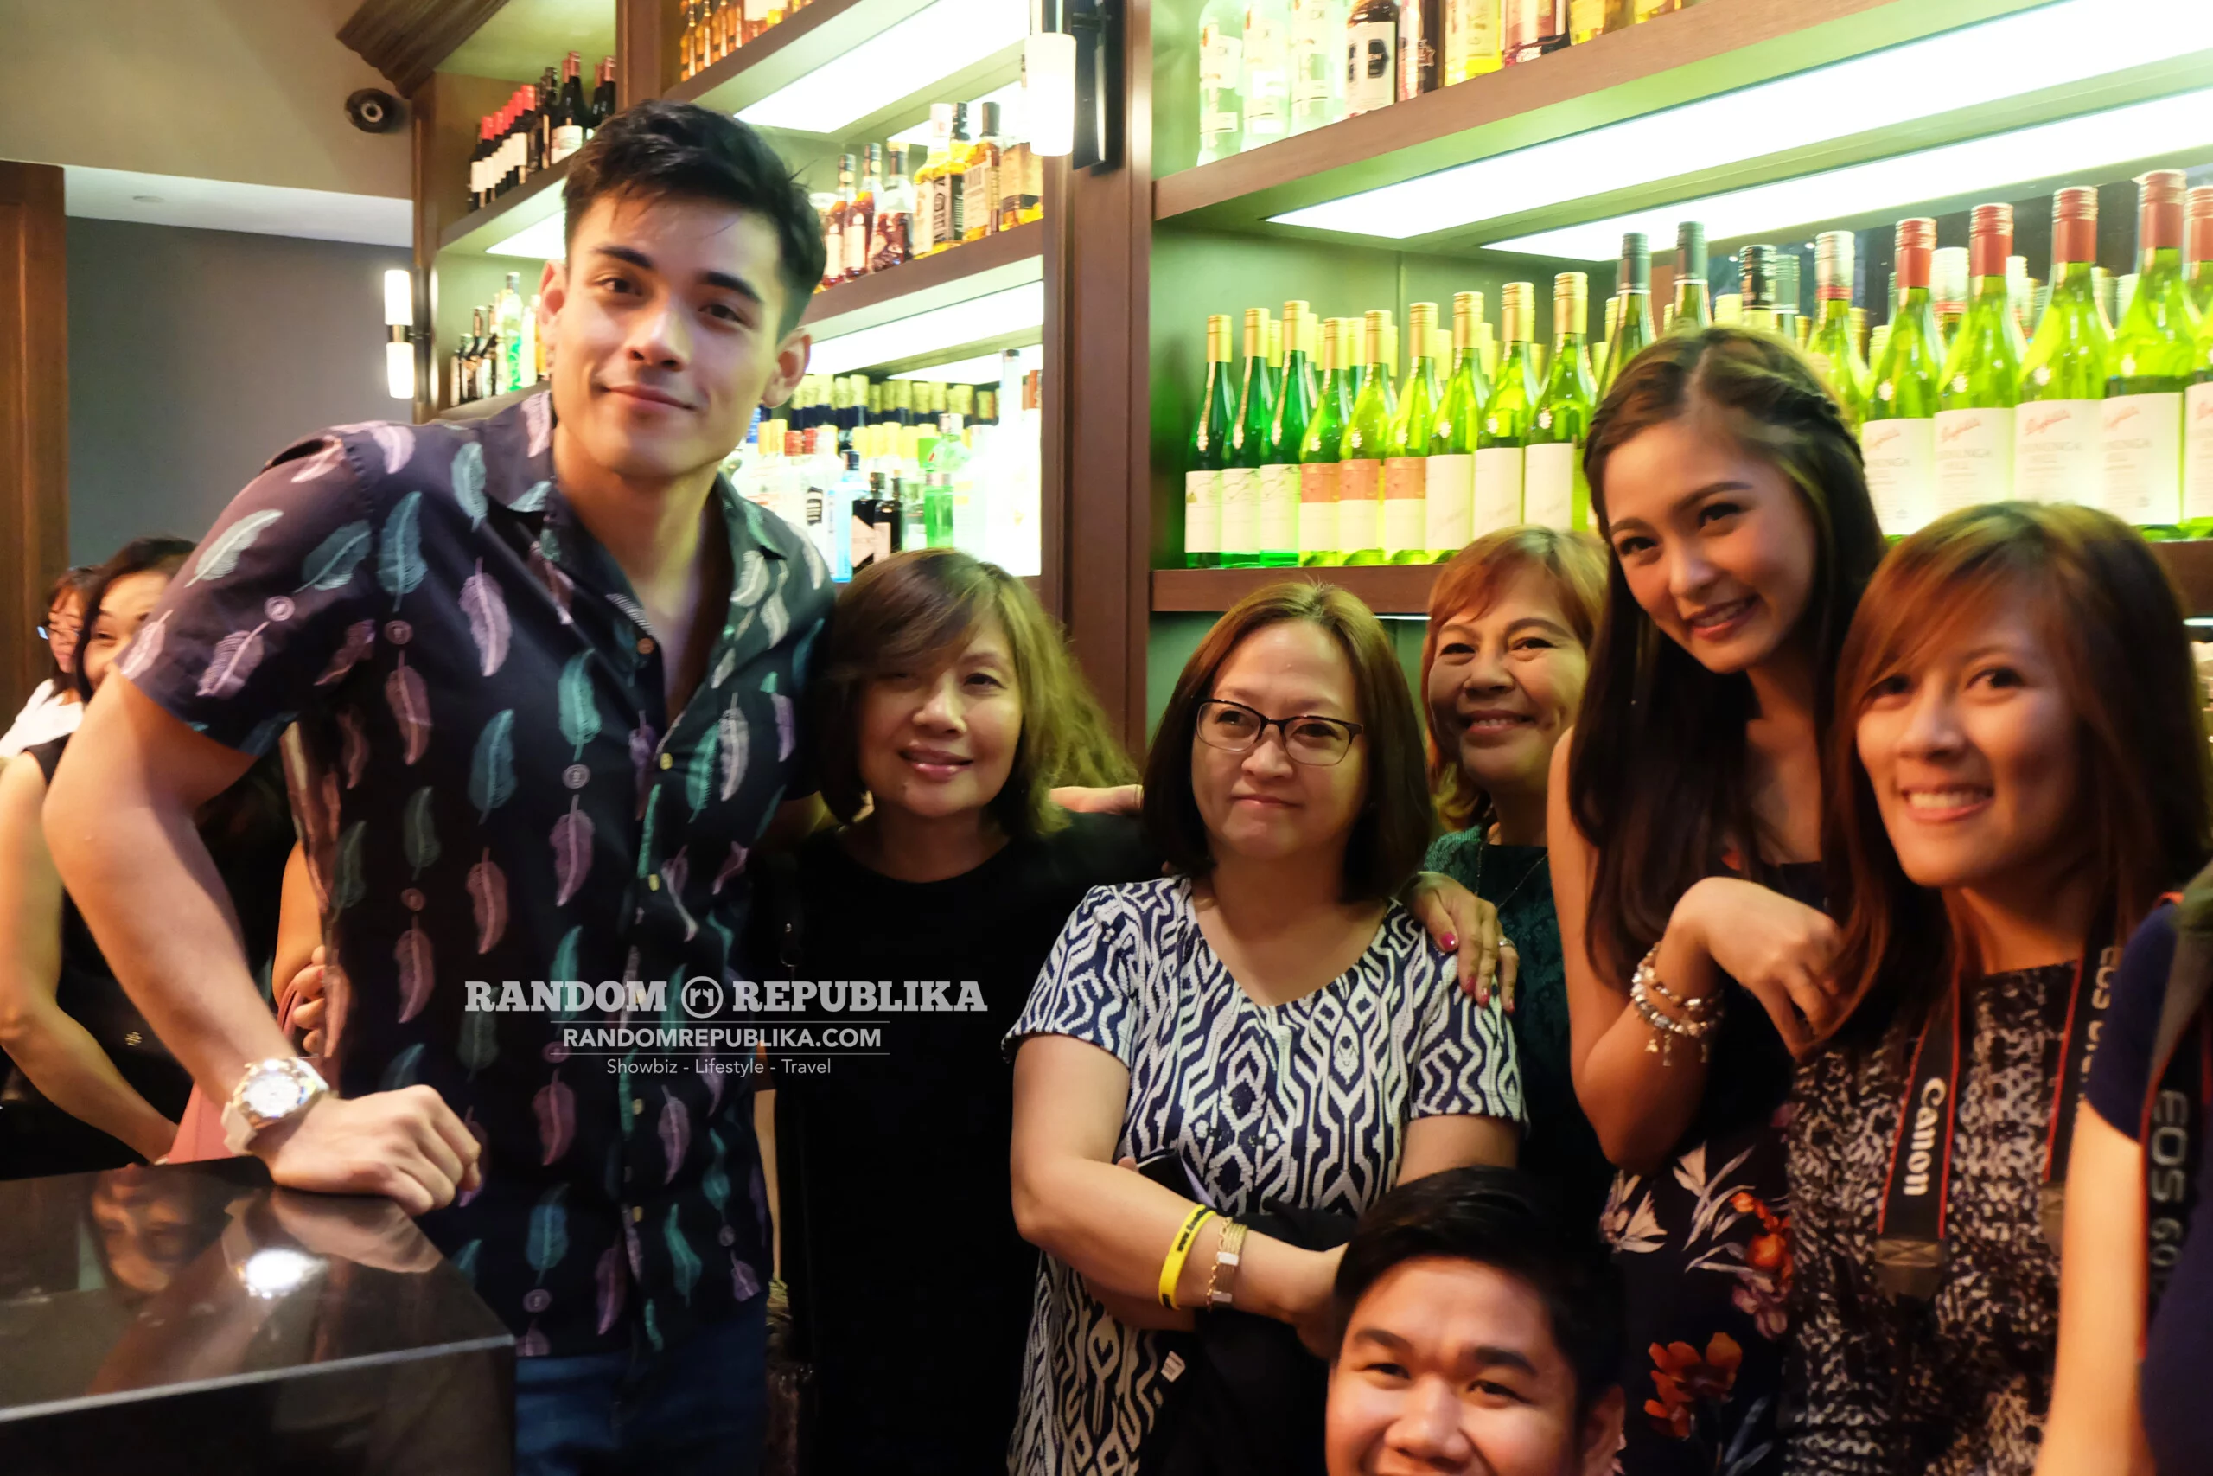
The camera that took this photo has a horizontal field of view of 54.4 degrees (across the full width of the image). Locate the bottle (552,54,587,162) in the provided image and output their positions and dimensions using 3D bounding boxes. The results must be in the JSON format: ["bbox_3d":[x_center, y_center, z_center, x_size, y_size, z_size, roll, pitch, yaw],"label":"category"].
[{"bbox_3d":[-1.319,-1.543,5.326,0.082,0.301,0.082,-1,3,-30],"label":"bottle"}]

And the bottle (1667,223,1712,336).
[{"bbox_3d":[0.586,-0.353,2.169,0.077,0.330,0.077,-1,4,-30],"label":"bottle"}]

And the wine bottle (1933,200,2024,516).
[{"bbox_3d":[0.771,-0.316,1.883,0.081,0.298,0.081,-1,4,-30],"label":"wine bottle"}]

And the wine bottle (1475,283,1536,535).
[{"bbox_3d":[0.440,-0.338,2.317,0.082,0.301,0.082,-1,3,-30],"label":"wine bottle"}]

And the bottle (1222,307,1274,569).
[{"bbox_3d":[0.190,-0.379,2.743,0.078,0.331,0.078,1,3,0],"label":"bottle"}]

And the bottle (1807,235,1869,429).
[{"bbox_3d":[0.679,-0.324,2.018,0.080,0.298,0.080,-1,4,-30],"label":"bottle"}]

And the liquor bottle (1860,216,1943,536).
[{"bbox_3d":[0.727,-0.320,1.948,0.081,0.298,0.081,-1,4,-30],"label":"liquor bottle"}]

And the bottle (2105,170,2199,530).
[{"bbox_3d":[0.855,-0.311,1.753,0.081,0.300,0.081,-1,4,-30],"label":"bottle"}]

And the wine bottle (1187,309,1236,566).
[{"bbox_3d":[0.148,-0.387,2.819,0.079,0.330,0.079,1,3,0],"label":"wine bottle"}]

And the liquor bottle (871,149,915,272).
[{"bbox_3d":[-0.363,-0.912,3.747,0.090,0.245,0.090,1,3,0],"label":"liquor bottle"}]

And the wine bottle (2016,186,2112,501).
[{"bbox_3d":[0.779,-0.297,1.738,0.080,0.289,0.080,-1,3,-30],"label":"wine bottle"}]

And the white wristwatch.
[{"bbox_3d":[-0.494,0.219,1.275,0.068,0.045,0.058,-44,-10,-36],"label":"white wristwatch"}]

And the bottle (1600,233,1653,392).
[{"bbox_3d":[0.527,-0.342,2.167,0.079,0.327,0.079,-1,3,-30],"label":"bottle"}]

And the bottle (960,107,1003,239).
[{"bbox_3d":[-0.183,-0.875,3.376,0.064,0.233,0.092,-1,3,-30],"label":"bottle"}]

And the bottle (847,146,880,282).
[{"bbox_3d":[-0.410,-0.911,3.775,0.087,0.257,0.087,-1,3,-30],"label":"bottle"}]

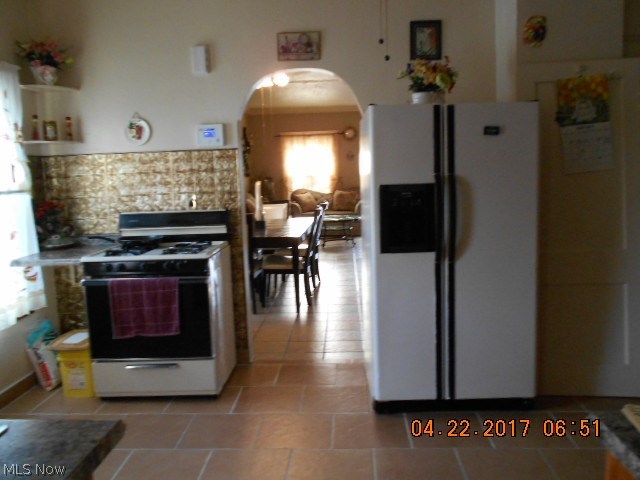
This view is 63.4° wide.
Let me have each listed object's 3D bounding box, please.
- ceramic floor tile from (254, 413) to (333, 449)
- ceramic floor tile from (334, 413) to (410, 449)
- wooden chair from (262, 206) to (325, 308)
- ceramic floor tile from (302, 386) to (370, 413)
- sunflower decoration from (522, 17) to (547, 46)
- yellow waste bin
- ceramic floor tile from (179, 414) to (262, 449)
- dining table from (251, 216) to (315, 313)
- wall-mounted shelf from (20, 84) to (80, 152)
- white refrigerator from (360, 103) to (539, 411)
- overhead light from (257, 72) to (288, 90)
[{"bbox_3d":[-0.130,1.049,2.841,0.409,0.012,0.398,-1,7,2],"label":"ceramic floor tile"},{"bbox_3d":[0.279,1.042,2.824,0.409,0.012,0.398,-1,7,2],"label":"ceramic floor tile"},{"bbox_3d":[-0.309,0.167,5.699,0.626,1.030,0.485,-1,7,2],"label":"wooden chair"},{"bbox_3d":[0.092,0.992,3.224,0.401,0.012,0.401,-1,7,3],"label":"ceramic floor tile"},{"bbox_3d":[1.201,-1.163,2.882,0.134,0.170,0.040,-1,7,2],"label":"sunflower decoration"},{"bbox_3d":[-1.560,0.819,3.437,0.283,0.364,0.333,-1,7,2],"label":"yellow waste bin"},{"bbox_3d":[-0.535,1.052,2.849,0.401,0.012,0.401,-1,7,3],"label":"ceramic floor tile"},{"bbox_3d":[-0.604,0.234,6.249,0.960,0.773,2.222,-1,7,2],"label":"dining table"},{"bbox_3d":[-1.843,-0.851,3.571,0.293,0.414,0.242,-1,7,2],"label":"wall-mounted shelf"},{"bbox_3d":[0.755,0.085,3.269,0.914,1.744,0.767,-1,7,0],"label":"white refrigerator"},{"bbox_3d":[-0.511,-1.697,5.510,0.364,0.182,0.364,-1,7,2],"label":"overhead light"}]

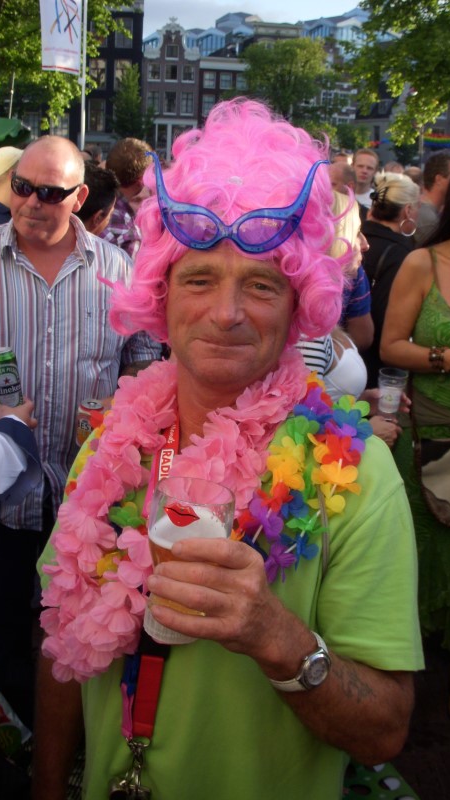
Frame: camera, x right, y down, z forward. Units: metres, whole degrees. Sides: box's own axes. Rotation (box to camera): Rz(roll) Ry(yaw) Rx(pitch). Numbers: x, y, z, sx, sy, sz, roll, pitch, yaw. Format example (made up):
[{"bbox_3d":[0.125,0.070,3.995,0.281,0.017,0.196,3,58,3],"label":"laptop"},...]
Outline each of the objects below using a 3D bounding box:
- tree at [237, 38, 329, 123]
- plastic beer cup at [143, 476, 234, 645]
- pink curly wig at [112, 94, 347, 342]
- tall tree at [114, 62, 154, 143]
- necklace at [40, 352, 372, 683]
[{"bbox_3d":[4.637,-23.517,72.323,7.400,11.700,7.200,3,15,0],"label":"tree"},{"bbox_3d":[-0.038,0.153,0.835,0.077,0.138,0.077,9,9,-1],"label":"plastic beer cup"},{"bbox_3d":[0.011,-0.210,1.015,0.265,0.272,0.270,5,15,7],"label":"pink curly wig"},{"bbox_3d":[-7.457,-22.990,72.634,3.500,9.300,3.500,3,15,0],"label":"tall tree"},{"bbox_3d":[-0.029,0.120,1.089,0.385,0.385,0.260,6,15,13],"label":"necklace"}]

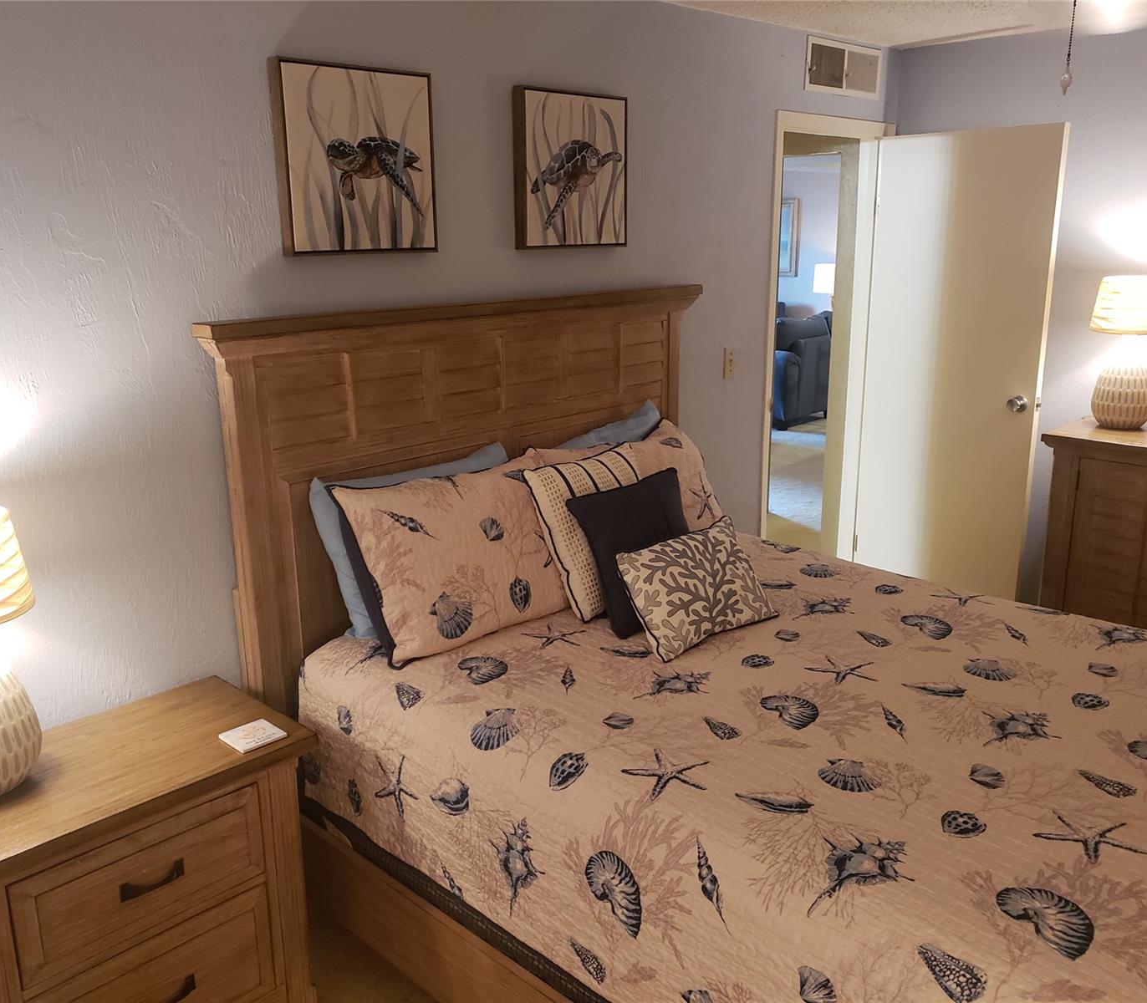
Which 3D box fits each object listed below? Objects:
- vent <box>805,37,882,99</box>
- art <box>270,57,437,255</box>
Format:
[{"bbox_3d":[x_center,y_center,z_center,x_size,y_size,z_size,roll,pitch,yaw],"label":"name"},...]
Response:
[{"bbox_3d":[1.068,-1.689,3.924,0.025,0.189,0.560,14,21,43],"label":"vent"},{"bbox_3d":[-0.524,-0.831,2.464,0.044,0.435,0.426,14,21,43],"label":"art"}]

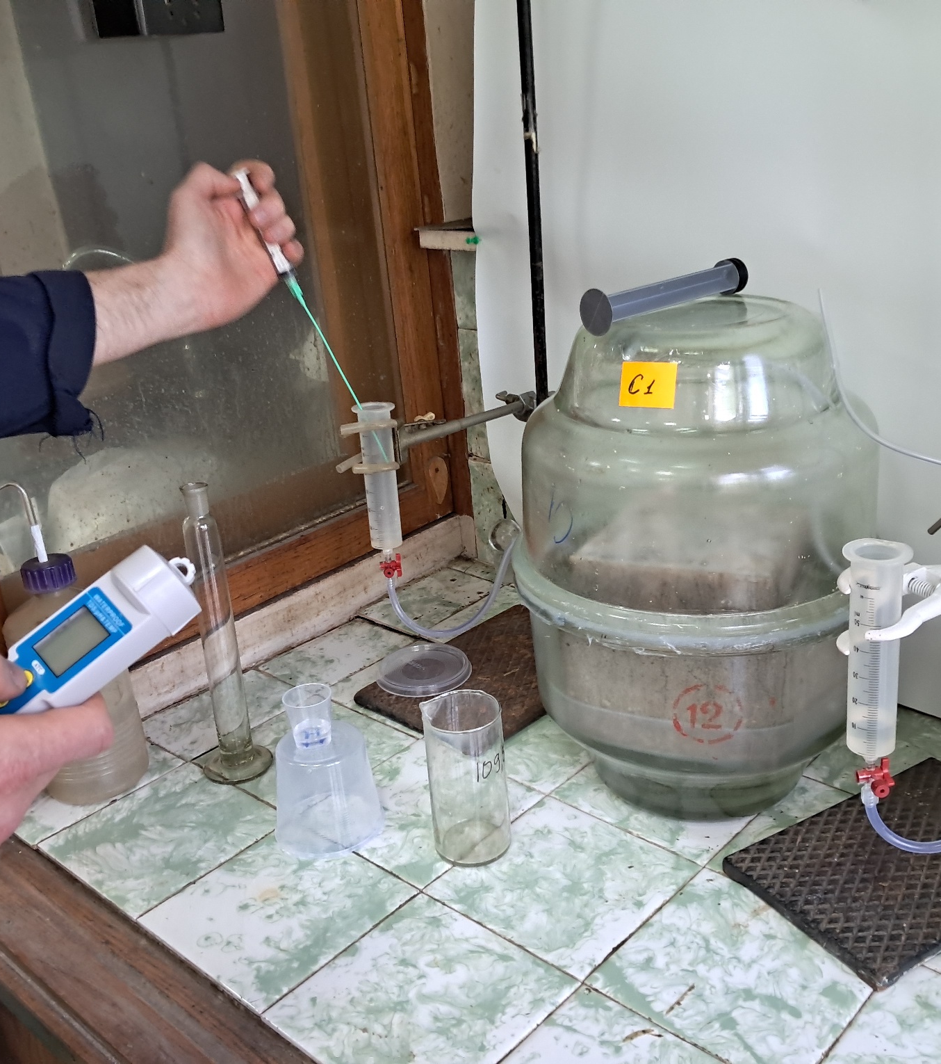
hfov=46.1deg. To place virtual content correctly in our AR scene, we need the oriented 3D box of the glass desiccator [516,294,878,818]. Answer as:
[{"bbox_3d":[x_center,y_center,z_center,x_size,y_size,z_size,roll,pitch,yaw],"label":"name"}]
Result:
[{"bbox_3d":[0.180,0.019,0.887,0.297,0.386,0.297,0,22,11],"label":"glass desiccator"}]

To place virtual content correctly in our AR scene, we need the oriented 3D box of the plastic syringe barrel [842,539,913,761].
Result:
[{"bbox_3d":[0.246,0.078,0.678,0.040,0.146,0.040,4,23,20],"label":"plastic syringe barrel"}]

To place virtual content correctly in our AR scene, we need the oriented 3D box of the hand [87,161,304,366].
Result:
[{"bbox_3d":[-0.204,-0.205,0.814,0.095,0.128,0.180,13,27,38],"label":"hand"}]

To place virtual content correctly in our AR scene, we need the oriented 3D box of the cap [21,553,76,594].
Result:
[{"bbox_3d":[-0.358,0.036,0.939,0.042,0.021,0.042,-13,23,-21],"label":"cap"}]

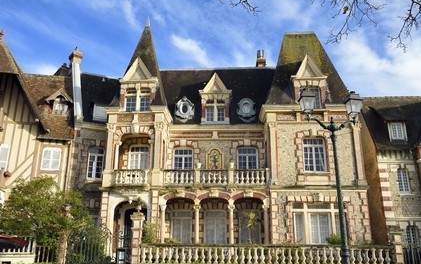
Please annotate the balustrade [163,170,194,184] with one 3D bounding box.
[{"bbox_3d":[-1.673,2.464,21.421,1.751,0.880,0.280,0,-17,2],"label":"balustrade"}]

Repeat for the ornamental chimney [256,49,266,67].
[{"bbox_3d":[4.334,-6.241,33.737,0.720,1.799,0.680,0,-18,1],"label":"ornamental chimney"}]

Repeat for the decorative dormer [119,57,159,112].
[{"bbox_3d":[-4.210,-2.566,23.722,2.000,3.470,1.600,0,-18,1],"label":"decorative dormer"}]

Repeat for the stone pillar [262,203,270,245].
[{"bbox_3d":[2.866,4.960,20.557,0.383,2.347,0.400,0,-17,2],"label":"stone pillar"}]

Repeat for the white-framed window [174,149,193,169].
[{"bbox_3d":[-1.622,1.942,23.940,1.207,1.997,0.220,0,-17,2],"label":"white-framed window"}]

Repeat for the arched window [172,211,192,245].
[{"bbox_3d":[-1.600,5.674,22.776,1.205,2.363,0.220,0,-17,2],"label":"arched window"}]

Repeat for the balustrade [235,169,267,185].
[{"bbox_3d":[2.149,2.446,21.266,1.726,0.873,0.280,0,-17,2],"label":"balustrade"}]

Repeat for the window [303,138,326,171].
[{"bbox_3d":[6.100,1.426,23.222,1.320,2.094,0.250,0,-18,1],"label":"window"}]

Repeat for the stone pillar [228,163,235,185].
[{"bbox_3d":[1.134,2.296,21.452,0.310,1.200,0.300,0,-18,1],"label":"stone pillar"}]

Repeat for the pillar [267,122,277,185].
[{"bbox_3d":[3.619,1.256,23.319,0.460,3.733,0.380,0,-18,1],"label":"pillar"}]

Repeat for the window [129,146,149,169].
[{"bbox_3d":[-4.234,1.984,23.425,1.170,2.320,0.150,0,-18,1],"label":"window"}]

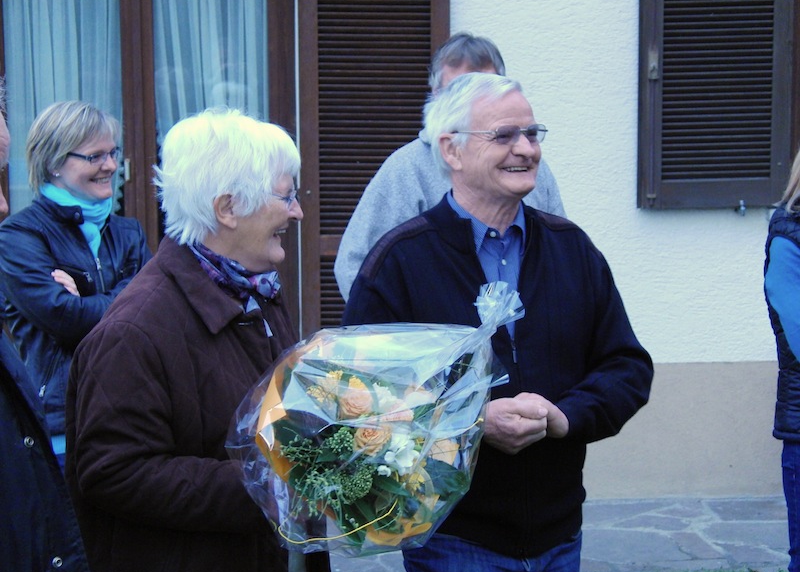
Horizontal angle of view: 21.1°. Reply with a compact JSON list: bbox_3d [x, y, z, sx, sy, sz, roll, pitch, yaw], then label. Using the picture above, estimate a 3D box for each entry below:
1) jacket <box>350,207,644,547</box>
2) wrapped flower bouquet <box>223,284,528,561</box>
[{"bbox_3d":[0.189,0.171,4.200,0.610,0.670,0.400,-5,10,-28],"label":"jacket"},{"bbox_3d":[-0.022,0.208,3.570,0.400,0.520,0.370,42,3,-11],"label":"wrapped flower bouquet"}]

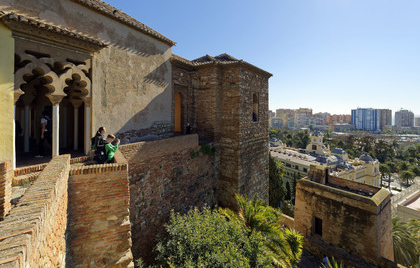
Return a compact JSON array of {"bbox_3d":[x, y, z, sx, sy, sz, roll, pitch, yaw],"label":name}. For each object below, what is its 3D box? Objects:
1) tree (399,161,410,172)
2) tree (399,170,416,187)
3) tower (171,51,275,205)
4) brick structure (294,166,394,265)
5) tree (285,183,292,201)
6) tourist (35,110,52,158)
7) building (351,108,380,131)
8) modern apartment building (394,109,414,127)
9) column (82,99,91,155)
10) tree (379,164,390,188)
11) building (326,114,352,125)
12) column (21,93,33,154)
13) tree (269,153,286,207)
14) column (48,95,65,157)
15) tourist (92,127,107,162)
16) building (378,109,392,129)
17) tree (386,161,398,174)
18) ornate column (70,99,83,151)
[{"bbox_3d":[111.470,19.772,107.000,5.000,9.500,5.000,-3,4,-44],"label":"tree"},{"bbox_3d":[98.909,22.286,93.500,6.300,8.000,6.300,-3,4,-44],"label":"tree"},{"bbox_3d":[1.360,-0.500,13.400,4.000,10.300,4.900,2,4,34],"label":"tower"},{"bbox_3d":[13.400,7.280,19.300,4.300,7.100,7.000,-2,4,-35],"label":"brick structure"},{"bbox_3d":[26.489,19.572,63.000,2.600,6.600,2.600,2,3,34],"label":"tree"},{"bbox_3d":[-6.072,-0.018,6.850,0.550,1.720,0.500,-1,3,-22],"label":"tourist"},{"bbox_3d":[391.457,-35.244,470.000,46.000,53.000,25.000,2,4,40],"label":"building"},{"bbox_3d":[510.471,-36.743,490.000,24.000,48.000,32.000,-3,4,-44],"label":"modern apartment building"},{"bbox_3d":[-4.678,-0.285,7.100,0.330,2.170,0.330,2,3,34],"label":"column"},{"bbox_3d":[83.184,20.260,89.000,4.500,11.500,4.500,3,4,43],"label":"tree"},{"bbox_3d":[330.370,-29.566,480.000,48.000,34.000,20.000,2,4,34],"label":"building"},{"bbox_3d":[-7.322,-0.419,7.450,0.360,2.300,0.360,2,4,33],"label":"column"},{"bbox_3d":[16.583,12.726,48.000,6.300,15.000,6.300,2,3,34],"label":"tree"},{"bbox_3d":[-5.180,-0.226,6.300,0.380,2.200,0.380,2,3,34],"label":"column"},{"bbox_3d":[-3.305,0.615,5.600,0.500,1.650,0.500,-1,3,-25],"label":"tourist"},{"bbox_3d":[404.205,-33.396,430.000,27.000,50.000,25.000,2,3,37],"label":"building"},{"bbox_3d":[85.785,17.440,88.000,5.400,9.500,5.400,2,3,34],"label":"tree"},{"bbox_3d":[-5.720,-0.407,8.000,0.370,2.200,0.370,2,3,34],"label":"ornate column"}]

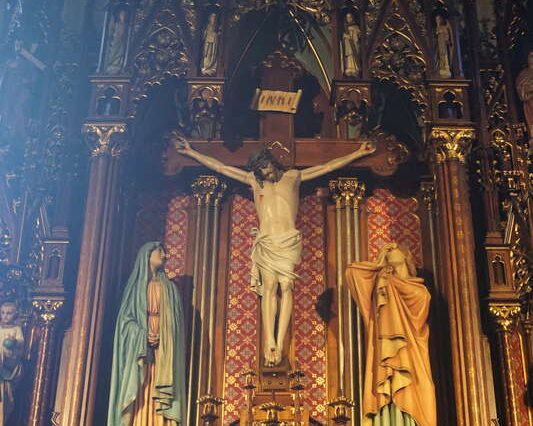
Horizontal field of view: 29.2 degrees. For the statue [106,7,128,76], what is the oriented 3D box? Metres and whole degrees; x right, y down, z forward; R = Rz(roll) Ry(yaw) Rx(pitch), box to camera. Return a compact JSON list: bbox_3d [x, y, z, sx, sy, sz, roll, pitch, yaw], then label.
[{"bbox_3d":[-1.232,-1.403,8.390,0.190,0.737,0.165,5,-30,-7],"label":"statue"}]

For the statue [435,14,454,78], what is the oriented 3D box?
[{"bbox_3d":[1.546,-1.463,8.896,0.160,0.740,0.150,1,-30,0],"label":"statue"}]

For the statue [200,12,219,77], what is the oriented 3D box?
[{"bbox_3d":[-0.468,-1.381,8.383,0.165,0.704,0.160,3,-30,-4],"label":"statue"}]

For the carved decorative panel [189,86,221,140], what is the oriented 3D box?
[{"bbox_3d":[-0.466,-0.729,7.866,0.235,0.480,0.140,1,-29,0],"label":"carved decorative panel"}]

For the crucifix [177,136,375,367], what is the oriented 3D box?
[{"bbox_3d":[0.075,0.257,7.755,1.580,1.850,0.380,1,-30,0],"label":"crucifix"}]

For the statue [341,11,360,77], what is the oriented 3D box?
[{"bbox_3d":[0.690,-1.378,8.391,0.175,0.716,0.160,1,-29,0],"label":"statue"}]

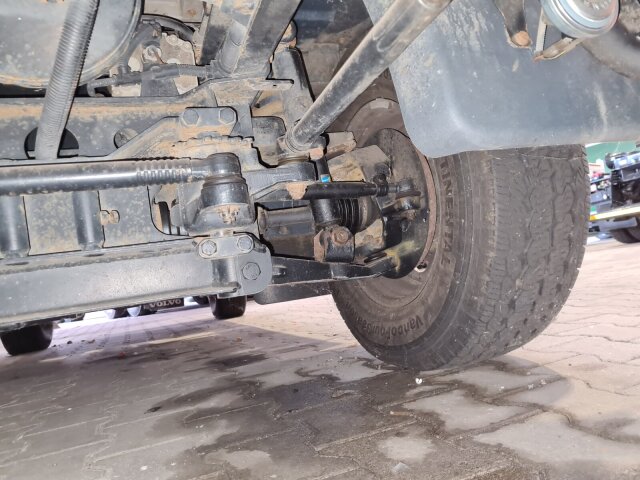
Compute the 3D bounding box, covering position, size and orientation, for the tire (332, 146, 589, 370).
[{"bbox_3d":[0.209,-0.086,1.058,0.238,0.708,0.716,-6,-4,-22],"label":"tire"}]

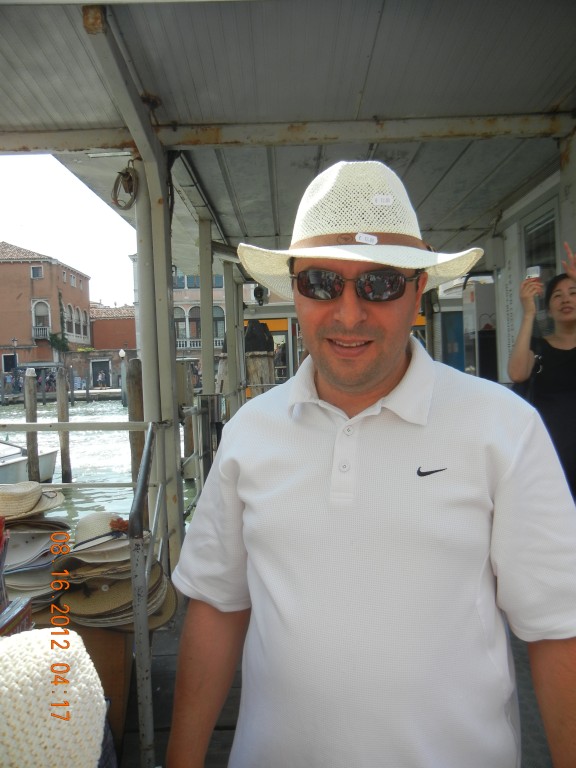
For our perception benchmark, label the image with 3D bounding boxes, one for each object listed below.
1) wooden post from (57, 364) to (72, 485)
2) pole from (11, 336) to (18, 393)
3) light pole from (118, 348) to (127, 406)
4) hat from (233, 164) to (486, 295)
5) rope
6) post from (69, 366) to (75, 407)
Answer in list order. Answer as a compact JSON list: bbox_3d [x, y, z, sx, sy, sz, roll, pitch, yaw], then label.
[{"bbox_3d":[-4.758,0.885,14.200,0.240,2.500,0.240,-2,1,0],"label":"wooden post"},{"bbox_3d":[-23.422,-1.584,57.000,0.500,4.600,0.500,-1,1,0],"label":"pole"},{"bbox_3d":[-11.189,-0.440,45.000,0.420,3.900,0.420,-1,1,0],"label":"light pole"},{"bbox_3d":[0.097,-0.212,0.900,0.330,0.160,0.360,1,0,7],"label":"hat"},{"bbox_3d":[-0.872,-1.059,3.550,0.145,0.265,0.090,-1,1,-11],"label":"rope"},{"bbox_3d":[-14.893,0.173,46.000,0.250,2.800,0.250,-1,1,0],"label":"post"}]

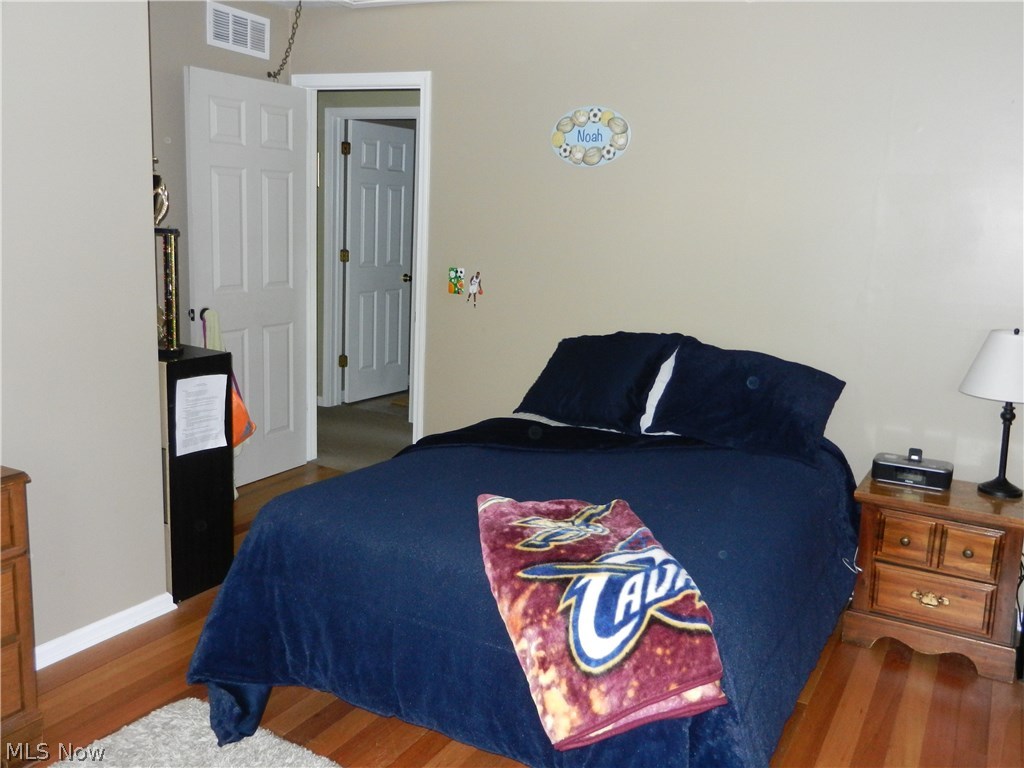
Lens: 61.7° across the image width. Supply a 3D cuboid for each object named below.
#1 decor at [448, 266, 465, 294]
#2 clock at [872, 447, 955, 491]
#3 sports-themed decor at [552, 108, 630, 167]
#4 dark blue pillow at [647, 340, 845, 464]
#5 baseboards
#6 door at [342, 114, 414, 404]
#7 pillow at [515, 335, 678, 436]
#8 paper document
[{"bbox_3d":[-0.279,-0.519,4.339,0.094,0.132,0.010,8,12,26],"label":"decor"},{"bbox_3d":[1.446,0.302,3.105,0.262,0.120,0.130,7,12,23],"label":"clock"},{"bbox_3d":[0.358,-1.124,3.902,0.391,0.270,0.013,8,12,26],"label":"sports-themed decor"},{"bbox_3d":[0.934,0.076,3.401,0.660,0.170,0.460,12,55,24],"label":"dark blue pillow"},{"bbox_3d":[-1.344,0.809,2.873,0.018,0.078,0.525,9,13,29],"label":"baseboards"},{"bbox_3d":[-0.997,-0.903,6.514,0.040,2.030,0.730,10,13,33],"label":"door"},{"bbox_3d":[0.369,-0.024,3.672,0.600,0.170,0.460,9,54,31],"label":"pillow"},{"bbox_3d":[-1.140,0.116,3.168,0.012,0.275,0.218,9,11,31],"label":"paper document"}]

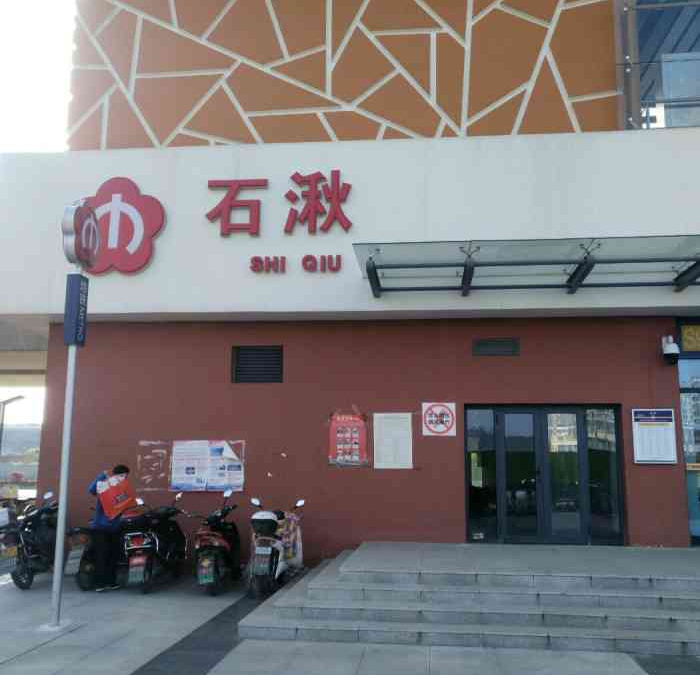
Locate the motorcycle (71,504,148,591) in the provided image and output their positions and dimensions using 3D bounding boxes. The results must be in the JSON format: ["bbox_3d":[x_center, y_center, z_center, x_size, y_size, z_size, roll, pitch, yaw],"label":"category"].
[{"bbox_3d":[-3.542,2.963,9.109,0.740,1.200,1.750,-2,-12,11],"label":"motorcycle"}]

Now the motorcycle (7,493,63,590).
[{"bbox_3d":[-4.400,2.890,8.850,0.640,1.140,1.620,2,-11,-4],"label":"motorcycle"}]

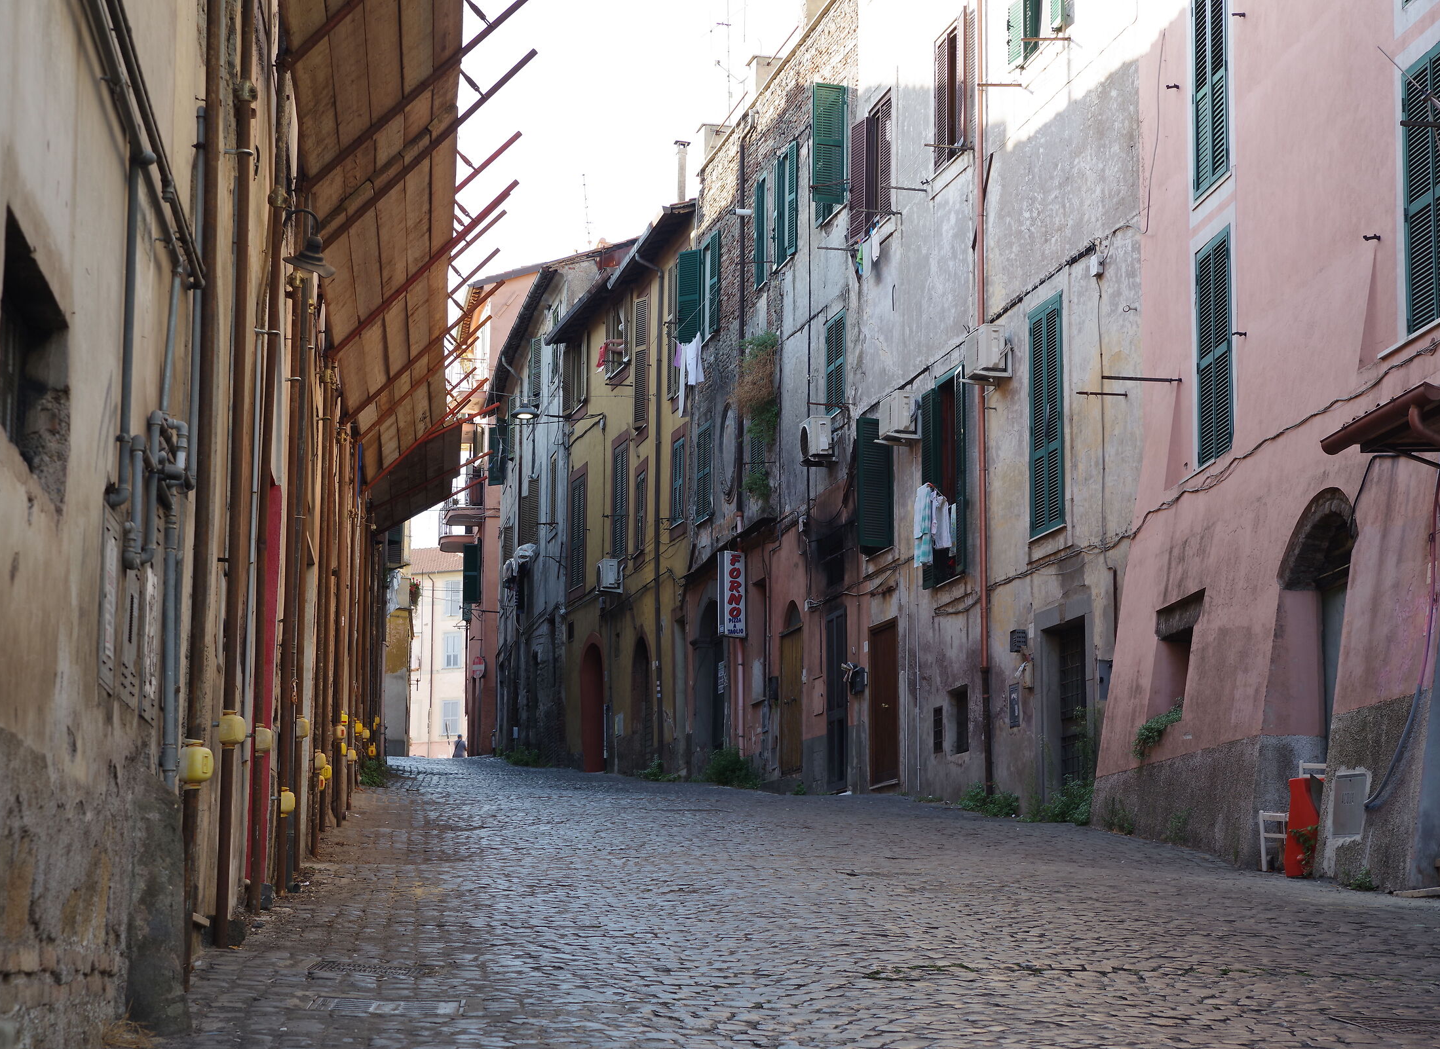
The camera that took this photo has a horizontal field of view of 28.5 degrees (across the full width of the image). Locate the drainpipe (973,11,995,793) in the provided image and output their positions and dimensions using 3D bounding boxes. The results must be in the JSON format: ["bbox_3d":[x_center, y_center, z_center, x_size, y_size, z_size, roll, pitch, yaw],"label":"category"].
[{"bbox_3d":[3.165,-1.640,34.000,0.100,9.700,0.100,3,-10,-14],"label":"drainpipe"}]

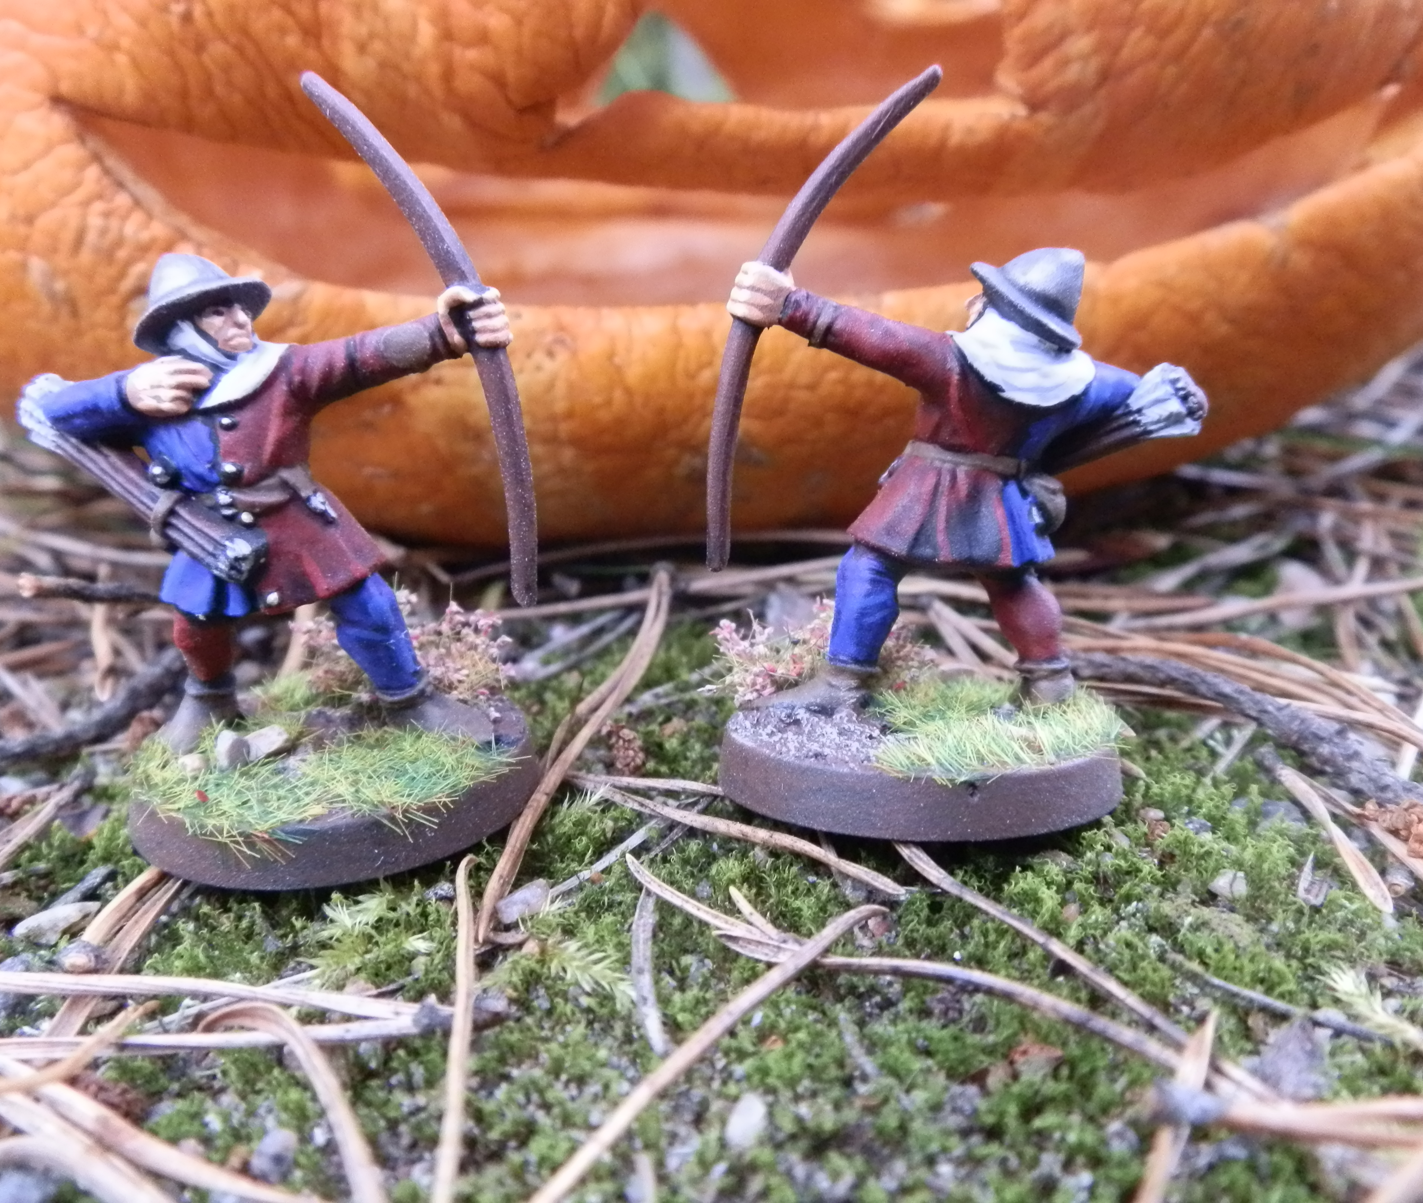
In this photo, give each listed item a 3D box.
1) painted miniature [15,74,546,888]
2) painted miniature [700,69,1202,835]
[{"bbox_3d":[-0.026,-0.008,0.078,0.031,0.043,0.025,-6,15,-16],"label":"painted miniature"},{"bbox_3d":[0.015,-0.010,0.079,0.031,0.043,0.025,-4,11,-16],"label":"painted miniature"}]

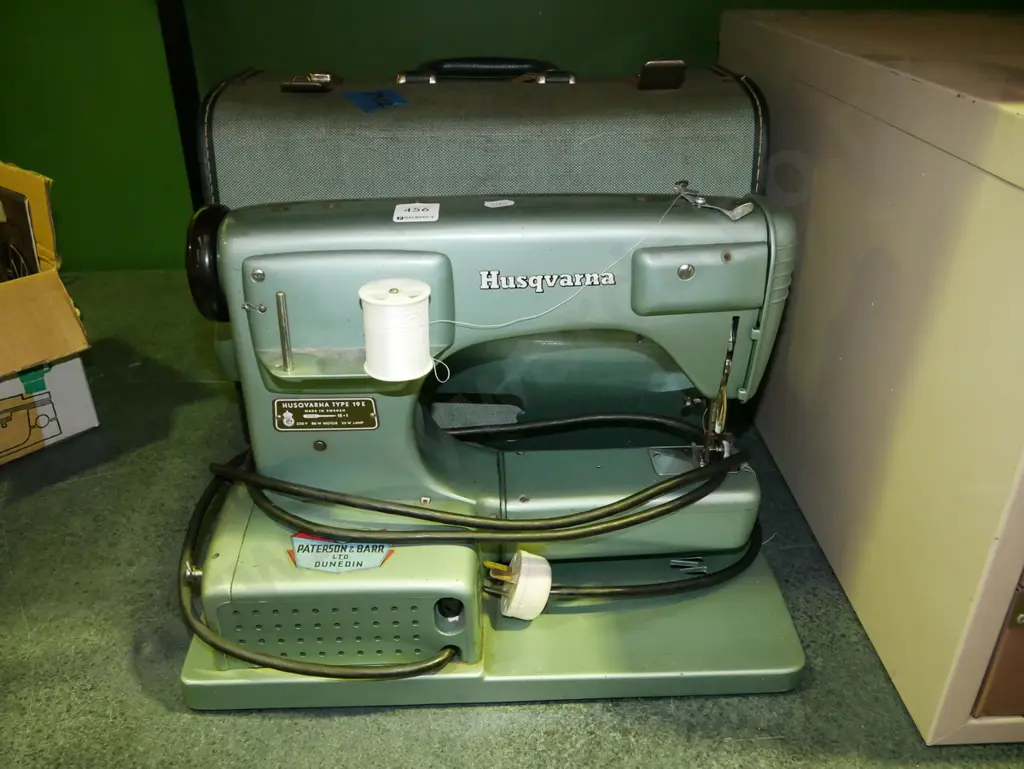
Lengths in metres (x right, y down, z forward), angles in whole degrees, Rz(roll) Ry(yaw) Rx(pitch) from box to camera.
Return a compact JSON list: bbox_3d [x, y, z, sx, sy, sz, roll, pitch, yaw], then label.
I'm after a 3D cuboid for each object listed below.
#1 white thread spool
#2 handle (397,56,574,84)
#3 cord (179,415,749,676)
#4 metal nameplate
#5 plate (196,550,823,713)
[{"bbox_3d":[-0.069,-0.034,0.533,0.043,0.052,0.043,-1,29,-2],"label":"white thread spool"},{"bbox_3d":[-0.021,-0.253,0.710,0.141,0.024,0.032,-1,29,-2],"label":"handle"},{"bbox_3d":[-0.020,0.095,0.604,0.392,0.104,0.180,-1,29,-2],"label":"cord"},{"bbox_3d":[-0.116,0.018,0.554,0.064,0.022,0.002,-1,29,-2],"label":"metal nameplate"},{"bbox_3d":[-0.012,0.146,0.638,0.391,0.023,0.188,-1,29,-2],"label":"plate"}]

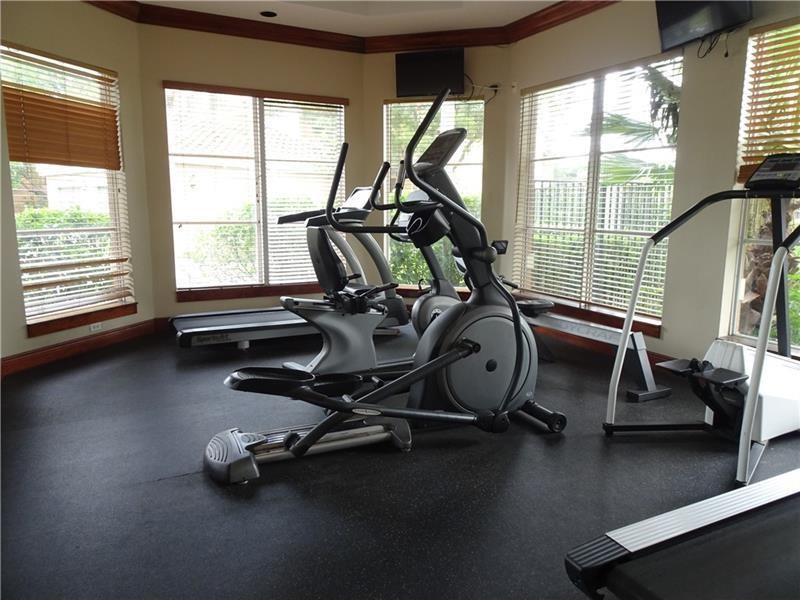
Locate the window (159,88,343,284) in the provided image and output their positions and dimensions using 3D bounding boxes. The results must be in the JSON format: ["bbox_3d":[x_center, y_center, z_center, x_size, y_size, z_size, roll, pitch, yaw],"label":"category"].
[{"bbox_3d":[-1.406,-1.111,5.733,1.791,1.937,0.120,-4,11,-26],"label":"window"}]

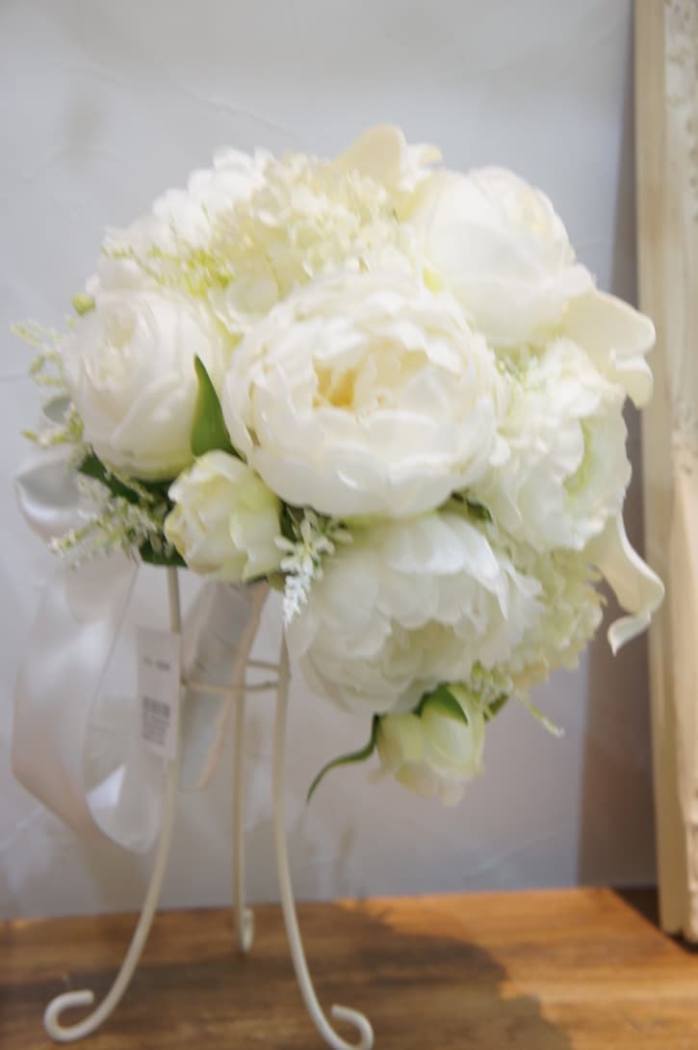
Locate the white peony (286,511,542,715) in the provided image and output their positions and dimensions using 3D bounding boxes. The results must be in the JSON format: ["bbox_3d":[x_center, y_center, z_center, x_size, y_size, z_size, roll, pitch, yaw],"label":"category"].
[{"bbox_3d":[0.028,0.037,0.642,0.110,0.090,0.085,-1,18,-9],"label":"white peony"}]

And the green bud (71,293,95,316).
[{"bbox_3d":[-0.125,-0.104,0.700,0.011,0.011,0.010,3,-5,24],"label":"green bud"}]

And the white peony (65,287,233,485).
[{"bbox_3d":[-0.092,-0.063,0.672,0.077,0.080,0.073,4,-18,34],"label":"white peony"}]

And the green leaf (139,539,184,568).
[{"bbox_3d":[-0.084,0.012,0.675,0.026,0.017,0.010,1,-17,6],"label":"green leaf"}]

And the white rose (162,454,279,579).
[{"bbox_3d":[-0.054,-0.004,0.642,0.051,0.055,0.053,3,2,0],"label":"white rose"}]

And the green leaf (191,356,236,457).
[{"bbox_3d":[-0.059,-0.050,0.652,0.019,0.048,0.012,-17,-11,15],"label":"green leaf"}]

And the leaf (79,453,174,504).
[{"bbox_3d":[-0.103,-0.021,0.685,0.046,0.016,0.014,25,-19,16],"label":"leaf"}]

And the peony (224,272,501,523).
[{"bbox_3d":[0.007,-0.056,0.635,0.121,0.106,0.085,1,-14,10],"label":"peony"}]

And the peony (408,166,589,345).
[{"bbox_3d":[0.071,-0.124,0.690,0.084,0.083,0.078,-5,-26,-40],"label":"peony"}]

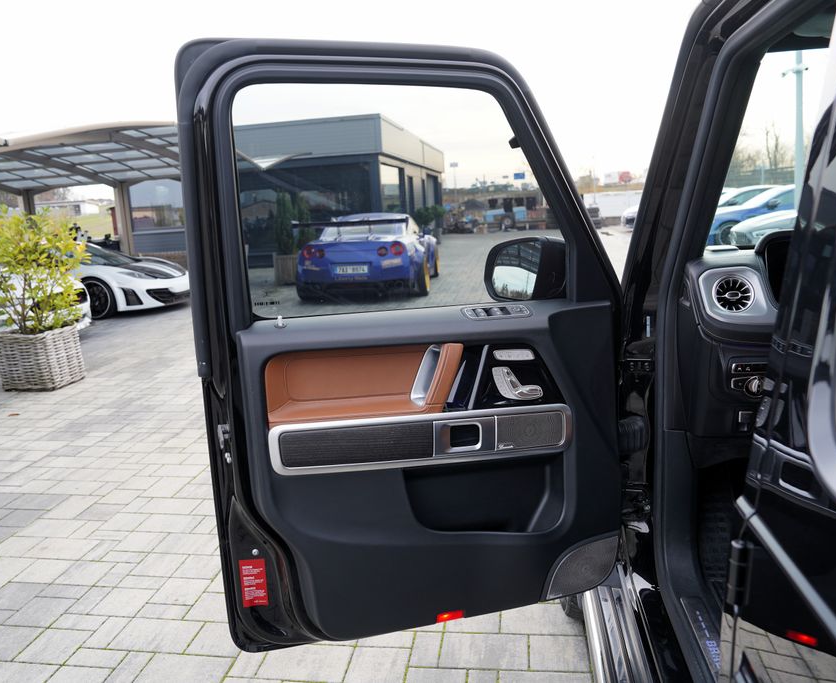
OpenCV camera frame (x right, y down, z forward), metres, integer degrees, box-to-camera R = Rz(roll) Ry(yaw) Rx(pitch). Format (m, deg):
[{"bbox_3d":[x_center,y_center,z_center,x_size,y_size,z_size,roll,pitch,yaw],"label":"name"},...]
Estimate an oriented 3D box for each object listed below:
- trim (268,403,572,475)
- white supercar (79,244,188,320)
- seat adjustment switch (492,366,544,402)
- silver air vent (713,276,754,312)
[{"bbox_3d":[0.016,0.220,1.562,0.695,0.110,0.050,-4,11,-10],"label":"trim"},{"bbox_3d":[-5.722,-1.126,11.426,4.500,1.200,1.980,1,12,16],"label":"white supercar"},{"bbox_3d":[0.234,0.098,1.620,0.118,0.080,0.030,-4,12,-10],"label":"seat adjustment switch"},{"bbox_3d":[0.741,-0.113,1.612,0.094,0.091,0.040,-1,12,8],"label":"silver air vent"}]

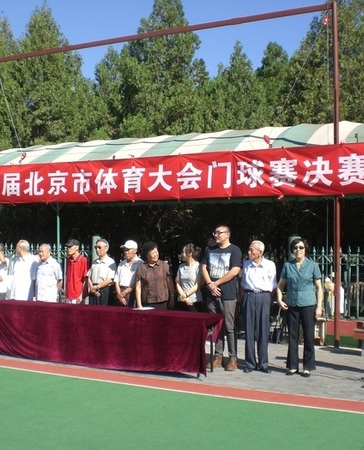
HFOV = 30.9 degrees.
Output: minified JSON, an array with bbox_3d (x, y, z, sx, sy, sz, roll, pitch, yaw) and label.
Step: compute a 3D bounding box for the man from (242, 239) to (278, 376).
[{"bbox_3d":[0.963,1.018,8.211,0.480,1.650,0.300,0,-3,18],"label":"man"}]

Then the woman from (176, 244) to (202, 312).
[{"bbox_3d":[0.097,1.066,9.100,0.400,1.610,0.300,0,-1,23],"label":"woman"}]

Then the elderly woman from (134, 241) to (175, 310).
[{"bbox_3d":[-0.384,1.055,9.200,0.520,1.630,0.360,0,-1,0],"label":"elderly woman"}]

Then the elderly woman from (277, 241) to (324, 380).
[{"bbox_3d":[1.416,0.977,7.941,0.530,1.660,0.310,0,-3,14],"label":"elderly woman"}]

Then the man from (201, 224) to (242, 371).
[{"bbox_3d":[0.525,0.940,8.650,0.530,1.850,0.370,0,-1,22],"label":"man"}]

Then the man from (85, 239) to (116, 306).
[{"bbox_3d":[-1.214,1.041,9.711,0.470,1.670,0.330,-1,-3,27],"label":"man"}]

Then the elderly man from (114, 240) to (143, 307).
[{"bbox_3d":[-0.772,1.058,9.461,0.470,1.670,0.330,-1,-3,30],"label":"elderly man"}]

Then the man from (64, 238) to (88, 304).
[{"bbox_3d":[-1.609,1.059,9.961,0.430,1.680,0.300,-1,-3,30],"label":"man"}]

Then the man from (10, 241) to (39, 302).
[{"bbox_3d":[-2.523,1.057,10.550,0.470,1.650,0.340,0,-1,20],"label":"man"}]

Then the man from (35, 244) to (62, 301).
[{"bbox_3d":[-2.105,1.115,10.312,0.460,1.620,0.310,-1,-3,22],"label":"man"}]

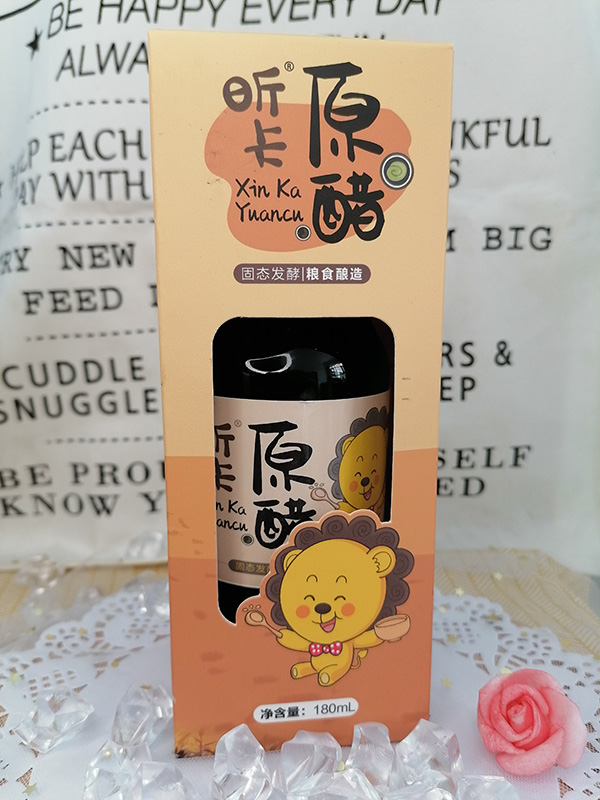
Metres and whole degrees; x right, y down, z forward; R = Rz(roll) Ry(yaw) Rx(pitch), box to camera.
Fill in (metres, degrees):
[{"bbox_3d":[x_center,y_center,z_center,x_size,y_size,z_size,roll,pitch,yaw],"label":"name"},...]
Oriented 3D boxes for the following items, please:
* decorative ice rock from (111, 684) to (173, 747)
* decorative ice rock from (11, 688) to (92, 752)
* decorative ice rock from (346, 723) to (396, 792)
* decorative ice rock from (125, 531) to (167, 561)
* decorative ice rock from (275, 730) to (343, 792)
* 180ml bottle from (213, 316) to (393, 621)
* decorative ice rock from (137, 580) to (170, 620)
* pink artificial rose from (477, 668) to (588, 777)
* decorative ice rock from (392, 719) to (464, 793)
[{"bbox_3d":[-0.044,0.088,0.174,0.017,0.014,0.013,-2,9,-11],"label":"decorative ice rock"},{"bbox_3d":[-0.070,0.091,0.178,0.021,0.012,0.014,-5,10,-30],"label":"decorative ice rock"},{"bbox_3d":[0.019,0.092,0.161,0.013,0.015,0.011,0,9,0],"label":"decorative ice rock"},{"bbox_3d":[-0.074,0.070,0.300,0.020,0.014,0.014,0,9,0],"label":"decorative ice rock"},{"bbox_3d":[0.003,0.093,0.161,0.017,0.012,0.012,0,9,0],"label":"decorative ice rock"},{"bbox_3d":[0.001,0.004,0.193,0.055,0.156,0.055,0,9,2],"label":"180ml bottle"},{"bbox_3d":[-0.056,0.079,0.246,0.016,0.014,0.014,0,9,0],"label":"decorative ice rock"},{"bbox_3d":[0.061,0.085,0.164,0.027,0.023,0.026,5,55,29],"label":"pink artificial rose"},{"bbox_3d":[0.033,0.091,0.161,0.018,0.015,0.014,0,9,0],"label":"decorative ice rock"}]

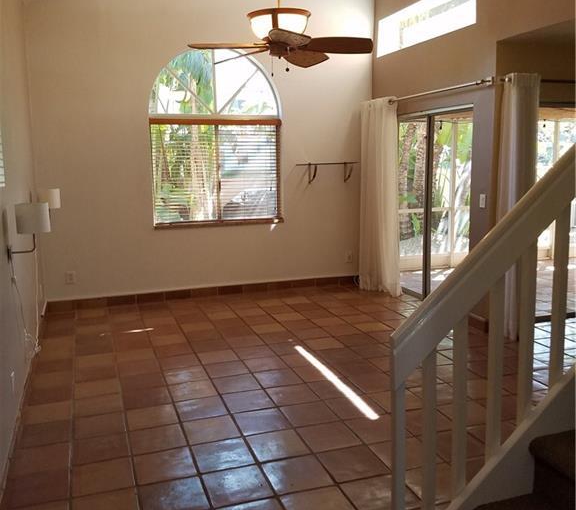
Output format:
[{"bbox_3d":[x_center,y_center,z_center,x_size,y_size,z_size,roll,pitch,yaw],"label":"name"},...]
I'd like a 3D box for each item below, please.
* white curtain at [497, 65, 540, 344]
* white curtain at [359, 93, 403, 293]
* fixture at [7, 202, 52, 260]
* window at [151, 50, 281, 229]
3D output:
[{"bbox_3d":[1.994,-0.382,5.037,0.330,2.270,0.180,-3,11,-19],"label":"white curtain"},{"bbox_3d":[1.075,-0.660,6.694,0.200,2.240,0.550,-3,11,-19],"label":"white curtain"},{"bbox_3d":[-1.592,-0.140,3.551,0.240,0.350,0.190,-3,11,-19],"label":"fixture"},{"bbox_3d":[-0.779,-1.285,6.427,1.450,1.880,0.120,-3,11,-19],"label":"window"}]

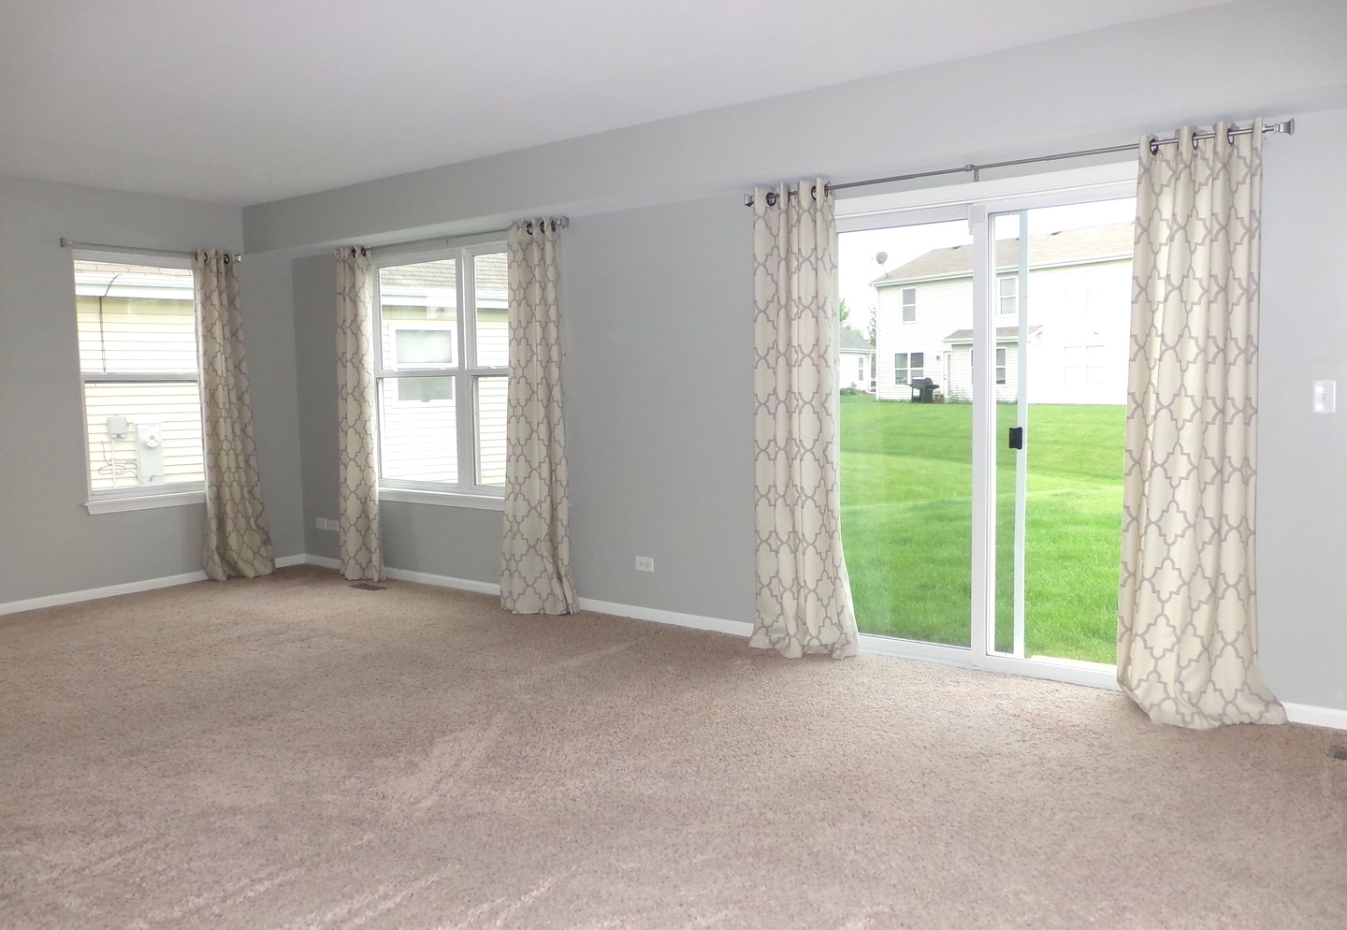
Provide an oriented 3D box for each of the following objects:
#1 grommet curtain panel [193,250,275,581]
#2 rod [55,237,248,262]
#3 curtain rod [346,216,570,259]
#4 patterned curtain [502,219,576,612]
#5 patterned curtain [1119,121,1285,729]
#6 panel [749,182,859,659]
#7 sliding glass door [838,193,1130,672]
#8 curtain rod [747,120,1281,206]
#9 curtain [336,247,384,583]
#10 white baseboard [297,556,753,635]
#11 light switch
[{"bbox_3d":[-2.901,-0.313,6.652,0.160,2.138,0.390,3,6,36],"label":"grommet curtain panel"},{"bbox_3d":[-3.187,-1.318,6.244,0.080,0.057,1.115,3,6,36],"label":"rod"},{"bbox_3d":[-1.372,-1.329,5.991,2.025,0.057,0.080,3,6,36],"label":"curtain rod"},{"bbox_3d":[-0.745,-0.258,5.579,0.440,2.136,0.190,3,6,36],"label":"patterned curtain"},{"bbox_3d":[1.903,-0.141,3.625,0.525,2.136,0.220,3,6,36],"label":"patterned curtain"},{"bbox_3d":[0.575,-0.201,4.614,0.510,2.136,0.190,3,6,36],"label":"panel"},{"bbox_3d":[1.316,-0.113,4.295,1.790,1.990,0.100,3,6,36],"label":"sliding glass door"},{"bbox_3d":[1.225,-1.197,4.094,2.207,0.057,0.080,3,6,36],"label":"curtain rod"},{"bbox_3d":[-2.040,-0.318,6.550,0.380,2.138,0.150,3,6,36],"label":"curtain"},{"bbox_3d":[-1.084,0.746,6.069,3.855,0.065,0.016,3,6,36],"label":"white baseboard"},{"bbox_3d":[2.264,-0.234,3.518,0.071,0.114,0.012,3,6,36],"label":"light switch"}]

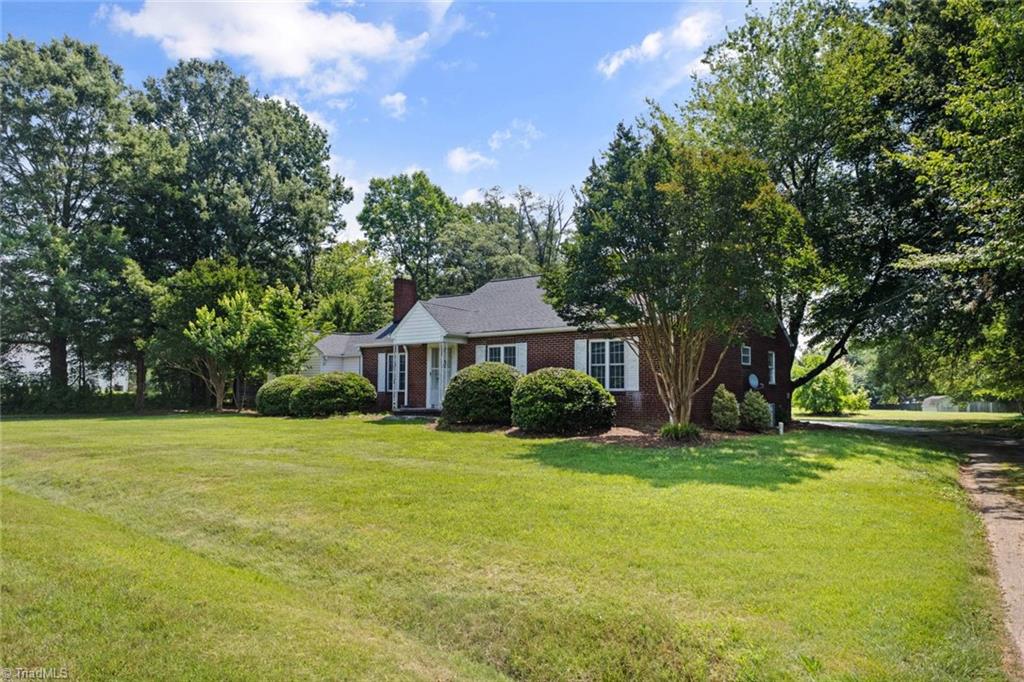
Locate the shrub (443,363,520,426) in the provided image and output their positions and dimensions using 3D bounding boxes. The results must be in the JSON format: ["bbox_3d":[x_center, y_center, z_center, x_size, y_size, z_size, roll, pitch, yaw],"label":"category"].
[{"bbox_3d":[-0.894,1.572,20.340,2.350,1.860,2.350,0,-5,0],"label":"shrub"}]

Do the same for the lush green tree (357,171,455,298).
[{"bbox_3d":[-7.835,-3.966,50.425,7.400,17.481,7.200,1,-4,-9],"label":"lush green tree"}]

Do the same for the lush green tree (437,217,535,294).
[{"bbox_3d":[-2.239,-2.468,53.323,8.000,14.917,7.600,0,-4,-2],"label":"lush green tree"}]

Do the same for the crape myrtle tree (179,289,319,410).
[{"bbox_3d":[-11.659,0.265,30.081,5.720,5.570,5.720,0,-5,0],"label":"crape myrtle tree"}]

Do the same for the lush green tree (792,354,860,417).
[{"bbox_3d":[15.628,2.086,34.239,3.600,3.123,3.500,-2,-5,24],"label":"lush green tree"}]

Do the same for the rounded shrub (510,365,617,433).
[{"bbox_3d":[1.364,1.567,18.434,2.810,1.760,2.810,0,-5,0],"label":"rounded shrub"}]

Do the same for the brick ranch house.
[{"bbox_3d":[0.428,0.096,28.427,18.700,6.100,12.200,-3,-6,36],"label":"brick ranch house"}]

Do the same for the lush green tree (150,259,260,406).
[{"bbox_3d":[-15.739,-0.472,35.159,5.310,7.660,5.310,0,-5,0],"label":"lush green tree"}]

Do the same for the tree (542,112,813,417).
[{"bbox_3d":[4.195,-1.785,17.407,6.460,8.130,6.460,0,-5,0],"label":"tree"}]

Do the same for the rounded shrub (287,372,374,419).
[{"bbox_3d":[-6.346,1.892,24.126,3.100,1.592,2.700,-3,-5,38],"label":"rounded shrub"}]

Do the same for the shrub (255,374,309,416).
[{"bbox_3d":[-8.278,2.047,25.619,2.800,1.502,2.700,-3,-5,38],"label":"shrub"}]

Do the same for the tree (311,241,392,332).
[{"bbox_3d":[-10.207,-1.020,42.187,5.800,10.401,5.600,1,-4,-14],"label":"tree"}]

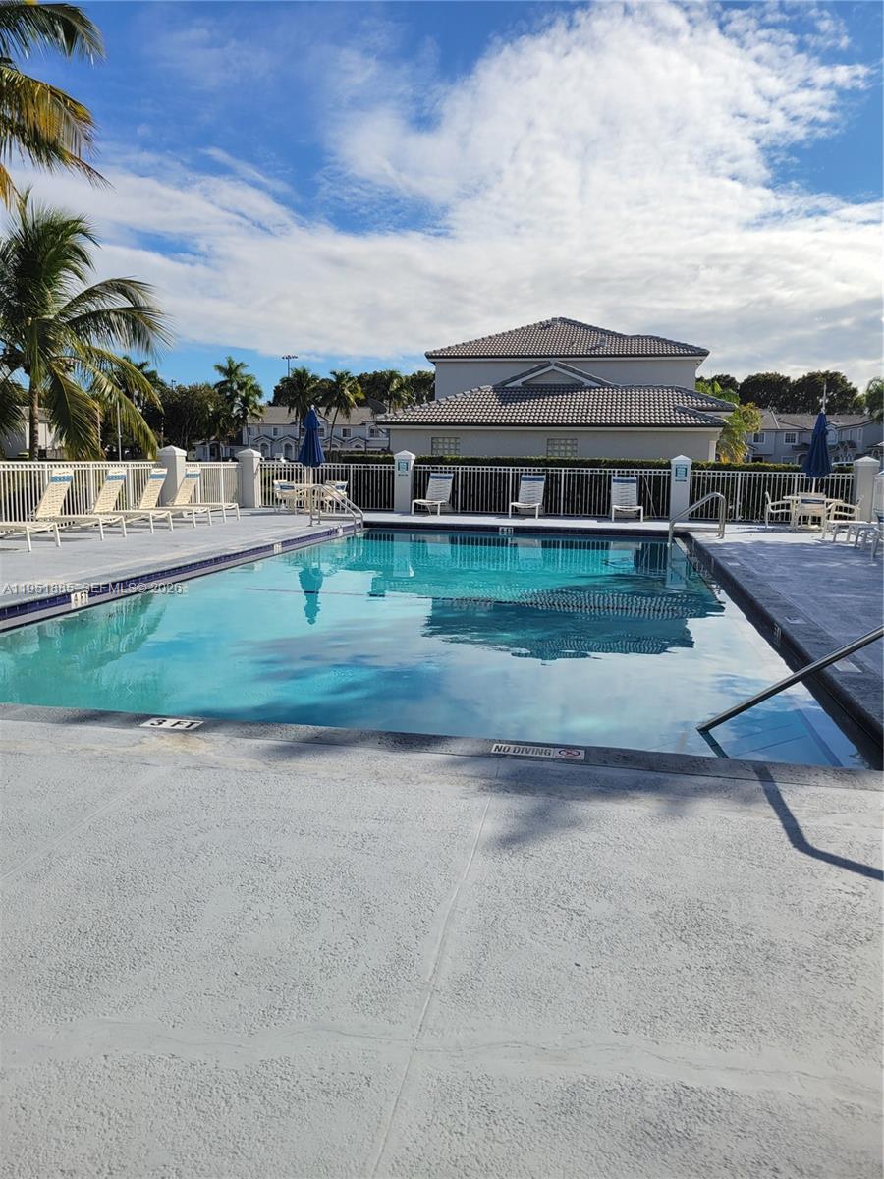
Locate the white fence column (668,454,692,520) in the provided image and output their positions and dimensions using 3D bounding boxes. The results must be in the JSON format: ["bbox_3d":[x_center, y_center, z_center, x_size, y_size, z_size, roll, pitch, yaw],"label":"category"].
[{"bbox_3d":[5.785,-2.453,21.479,0.460,1.585,0.460,3,9,11],"label":"white fence column"}]

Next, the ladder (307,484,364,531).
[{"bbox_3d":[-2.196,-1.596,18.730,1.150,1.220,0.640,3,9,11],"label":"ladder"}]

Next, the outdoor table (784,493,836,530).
[{"bbox_3d":[8.417,-1.748,20.122,1.200,0.710,1.200,3,9,11],"label":"outdoor table"}]

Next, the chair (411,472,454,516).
[{"bbox_3d":[-0.182,-2.441,22.651,0.680,1.020,1.400,4,9,19],"label":"chair"}]

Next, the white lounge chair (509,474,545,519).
[{"bbox_3d":[2.181,-2.300,21.971,0.680,1.020,1.400,3,9,16],"label":"white lounge chair"}]

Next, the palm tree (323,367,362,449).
[{"bbox_3d":[-9.686,-16.401,86.009,4.100,9.740,4.100,3,9,11],"label":"palm tree"}]

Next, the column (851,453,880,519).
[{"bbox_3d":[9.920,-2.271,20.716,0.460,1.585,0.460,3,9,11],"label":"column"}]

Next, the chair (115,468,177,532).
[{"bbox_3d":[-5.890,-1.657,16.493,1.620,1.120,0.690,3,9,11],"label":"chair"}]

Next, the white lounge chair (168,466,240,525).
[{"bbox_3d":[-5.155,-2.020,19.088,1.350,1.090,0.690,3,9,11],"label":"white lounge chair"}]

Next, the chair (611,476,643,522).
[{"bbox_3d":[4.502,-2.175,21.394,0.680,1.020,1.400,3,9,11],"label":"chair"}]

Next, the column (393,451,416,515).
[{"bbox_3d":[-0.953,-2.743,22.677,0.460,1.585,0.460,3,9,11],"label":"column"}]

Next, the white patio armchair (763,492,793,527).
[{"bbox_3d":[7.623,-1.808,20.063,0.630,0.820,0.600,3,9,16],"label":"white patio armchair"}]

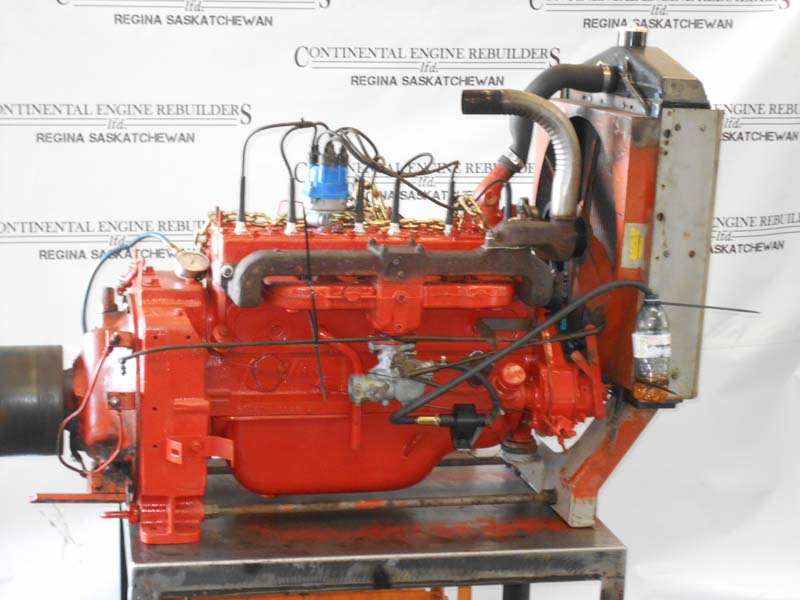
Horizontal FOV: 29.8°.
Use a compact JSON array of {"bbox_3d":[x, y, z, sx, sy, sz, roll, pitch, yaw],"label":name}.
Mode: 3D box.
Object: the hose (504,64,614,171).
[{"bbox_3d":[0.308,-0.354,2.922,0.208,0.203,0.058,0,11,-11],"label":"hose"}]

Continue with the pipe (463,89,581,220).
[{"bbox_3d":[0.221,-0.265,2.744,0.212,0.234,0.048,2,11,1],"label":"pipe"}]

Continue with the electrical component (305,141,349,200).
[{"bbox_3d":[-0.140,-0.248,2.863,0.080,0.108,0.080,0,11,-11],"label":"electrical component"}]

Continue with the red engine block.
[{"bbox_3d":[-0.137,0.122,2.926,0.965,0.545,0.470,0,11,-11],"label":"red engine block"}]

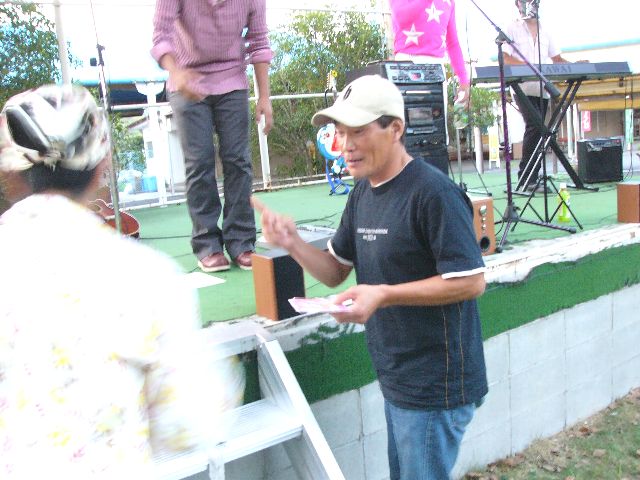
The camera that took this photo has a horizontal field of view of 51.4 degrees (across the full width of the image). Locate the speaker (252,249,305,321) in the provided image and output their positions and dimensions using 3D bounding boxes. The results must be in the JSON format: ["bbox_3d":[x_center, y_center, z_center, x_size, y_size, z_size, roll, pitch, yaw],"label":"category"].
[{"bbox_3d":[-0.136,0.148,2.212,0.119,0.205,0.113,-12,11,-42],"label":"speaker"}]

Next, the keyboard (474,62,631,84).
[{"bbox_3d":[1.863,-1.371,5.485,1.273,0.120,0.290,-5,8,-5],"label":"keyboard"}]

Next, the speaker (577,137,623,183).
[{"bbox_3d":[2.611,-0.737,6.232,0.345,0.385,0.200,-5,8,-3],"label":"speaker"}]

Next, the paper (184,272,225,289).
[{"bbox_3d":[-0.569,0.175,2.926,0.210,0.004,0.297,-10,10,-33],"label":"paper"}]

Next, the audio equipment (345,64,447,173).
[{"bbox_3d":[0.538,-0.666,4.555,0.440,1.030,0.479,-9,10,-28],"label":"audio equipment"}]

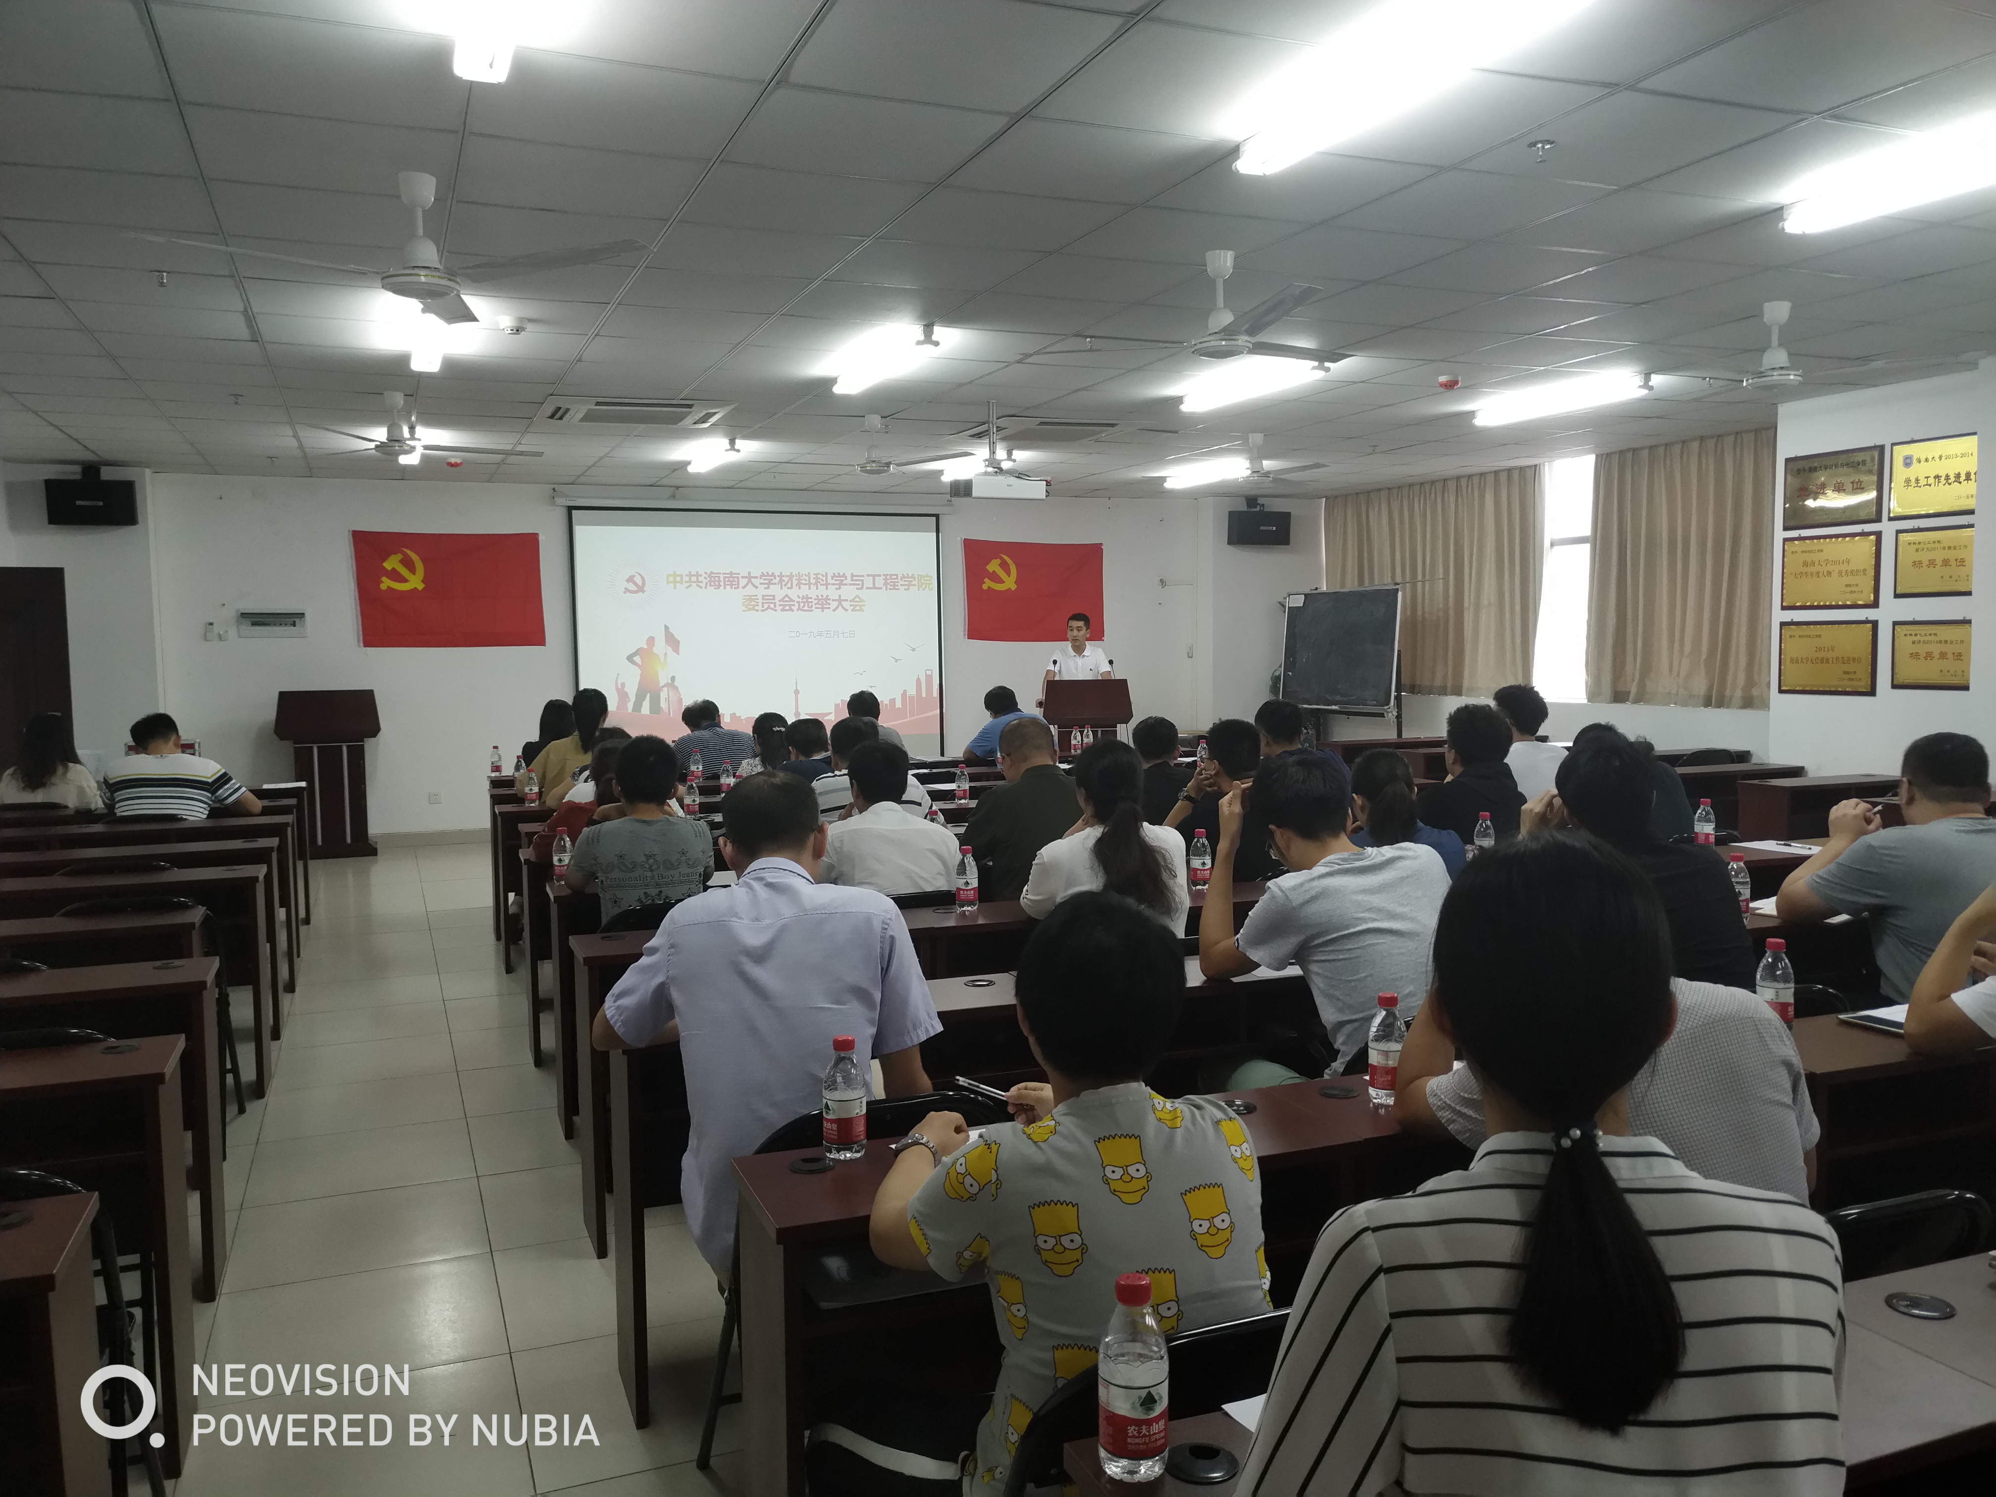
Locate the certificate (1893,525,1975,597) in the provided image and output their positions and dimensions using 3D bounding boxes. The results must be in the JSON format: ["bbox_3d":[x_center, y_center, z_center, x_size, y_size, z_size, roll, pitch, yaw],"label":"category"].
[{"bbox_3d":[4.762,-0.946,7.325,0.025,0.353,0.450,-2,4,-23],"label":"certificate"}]

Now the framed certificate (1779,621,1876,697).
[{"bbox_3d":[4.532,-0.493,7.898,0.025,0.401,0.585,-2,4,-23],"label":"framed certificate"}]

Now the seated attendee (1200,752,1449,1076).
[{"bbox_3d":[0.705,0.670,3.162,0.530,1.300,0.800,-2,4,-23],"label":"seated attendee"}]

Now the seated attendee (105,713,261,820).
[{"bbox_3d":[-3.954,0.437,7.089,0.630,1.220,0.750,-2,5,-20],"label":"seated attendee"}]

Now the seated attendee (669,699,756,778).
[{"bbox_3d":[-1.826,0.311,8.964,0.540,1.250,0.720,-2,4,-23],"label":"seated attendee"}]

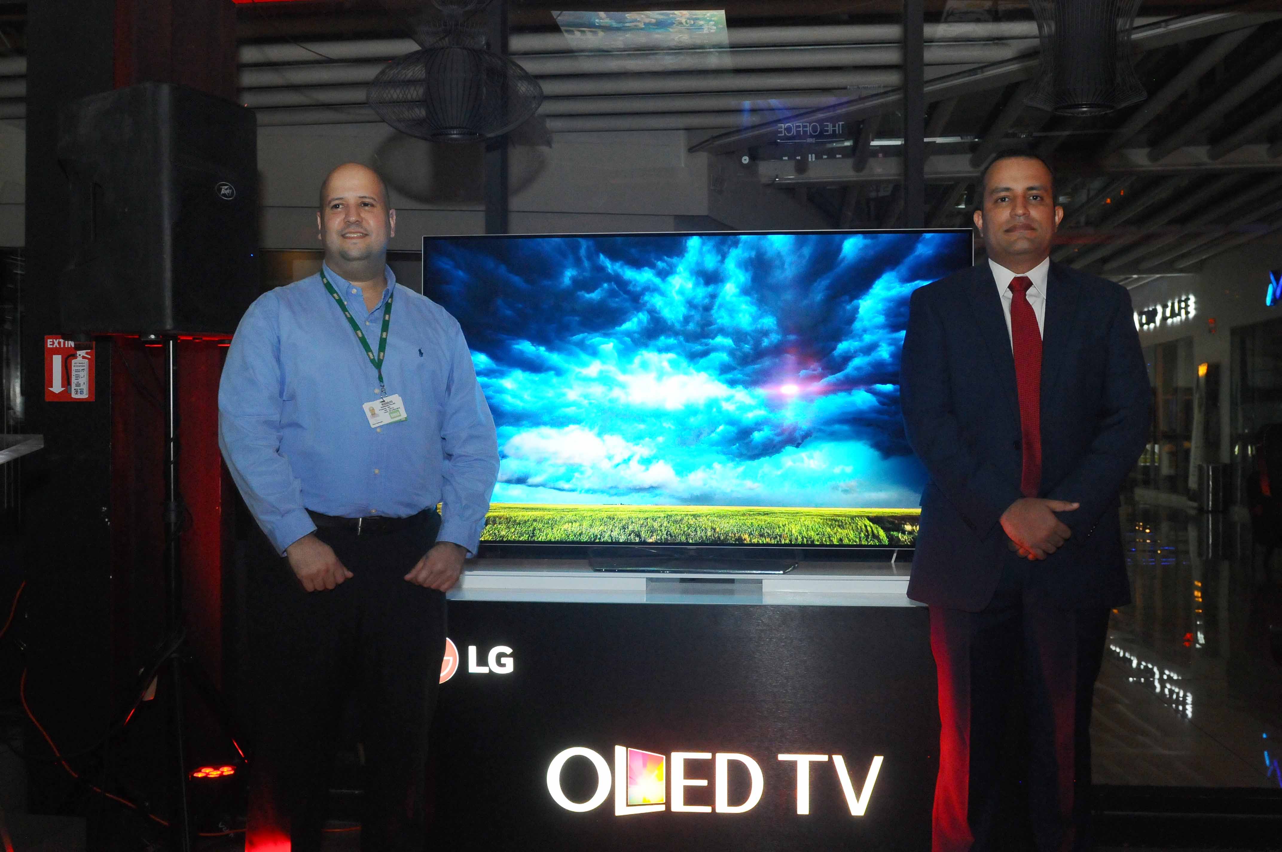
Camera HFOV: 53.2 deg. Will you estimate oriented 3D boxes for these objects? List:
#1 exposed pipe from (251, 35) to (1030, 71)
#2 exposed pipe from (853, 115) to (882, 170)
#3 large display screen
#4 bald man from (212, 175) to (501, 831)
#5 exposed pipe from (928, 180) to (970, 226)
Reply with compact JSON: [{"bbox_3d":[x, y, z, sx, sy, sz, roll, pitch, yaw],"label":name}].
[{"bbox_3d":[-0.120,-2.380,8.170,5.300,0.125,0.125,0,0,7],"label":"exposed pipe"},{"bbox_3d":[1.900,-2.380,10.750,0.120,0.120,2.200,0,0,7],"label":"exposed pipe"},{"bbox_3d":[0.137,-0.094,3.385,1.450,0.825,0.050,0,0,6],"label":"large display screen"},{"bbox_3d":[-0.635,0.290,2.920,0.640,1.770,0.380,0,0,-16],"label":"bald man"},{"bbox_3d":[3.350,-2.380,14.200,0.120,0.120,3.300,0,0,7],"label":"exposed pipe"}]

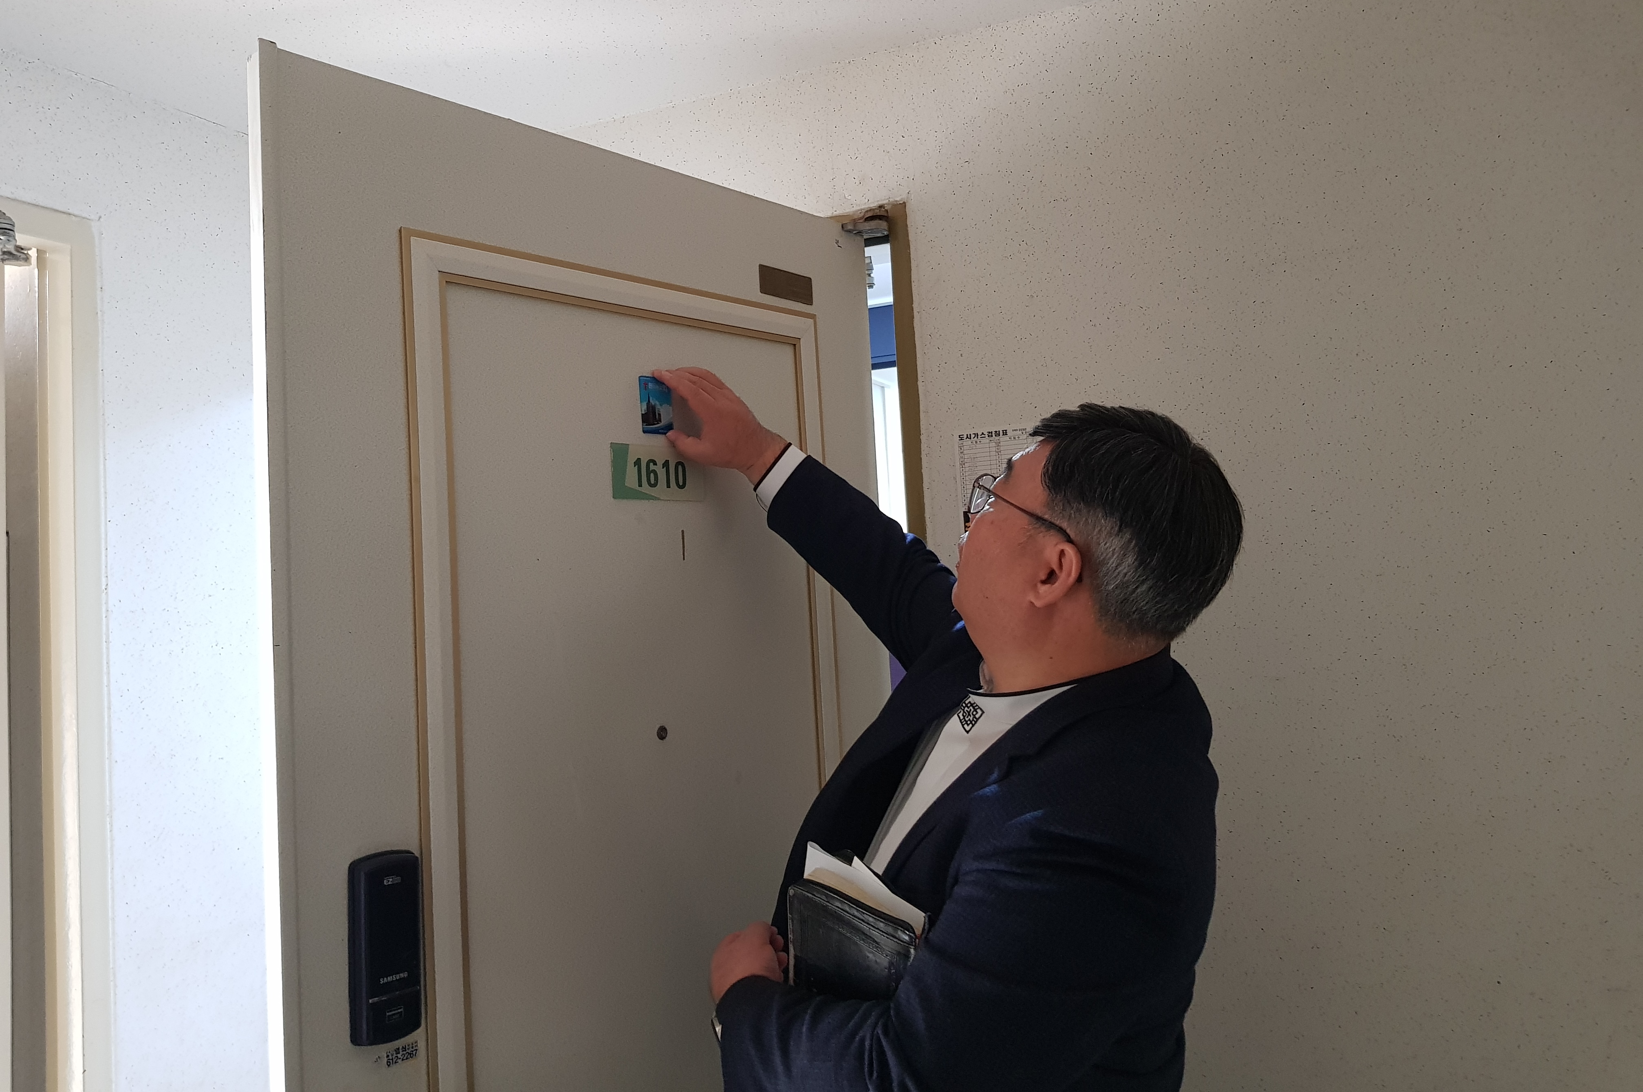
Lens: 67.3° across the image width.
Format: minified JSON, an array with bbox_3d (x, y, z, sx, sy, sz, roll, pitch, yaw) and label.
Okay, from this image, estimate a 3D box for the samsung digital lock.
[{"bbox_3d":[-0.414,0.381,1.175,0.027,0.170,0.066,-7,-5,43],"label":"samsung digital lock"}]

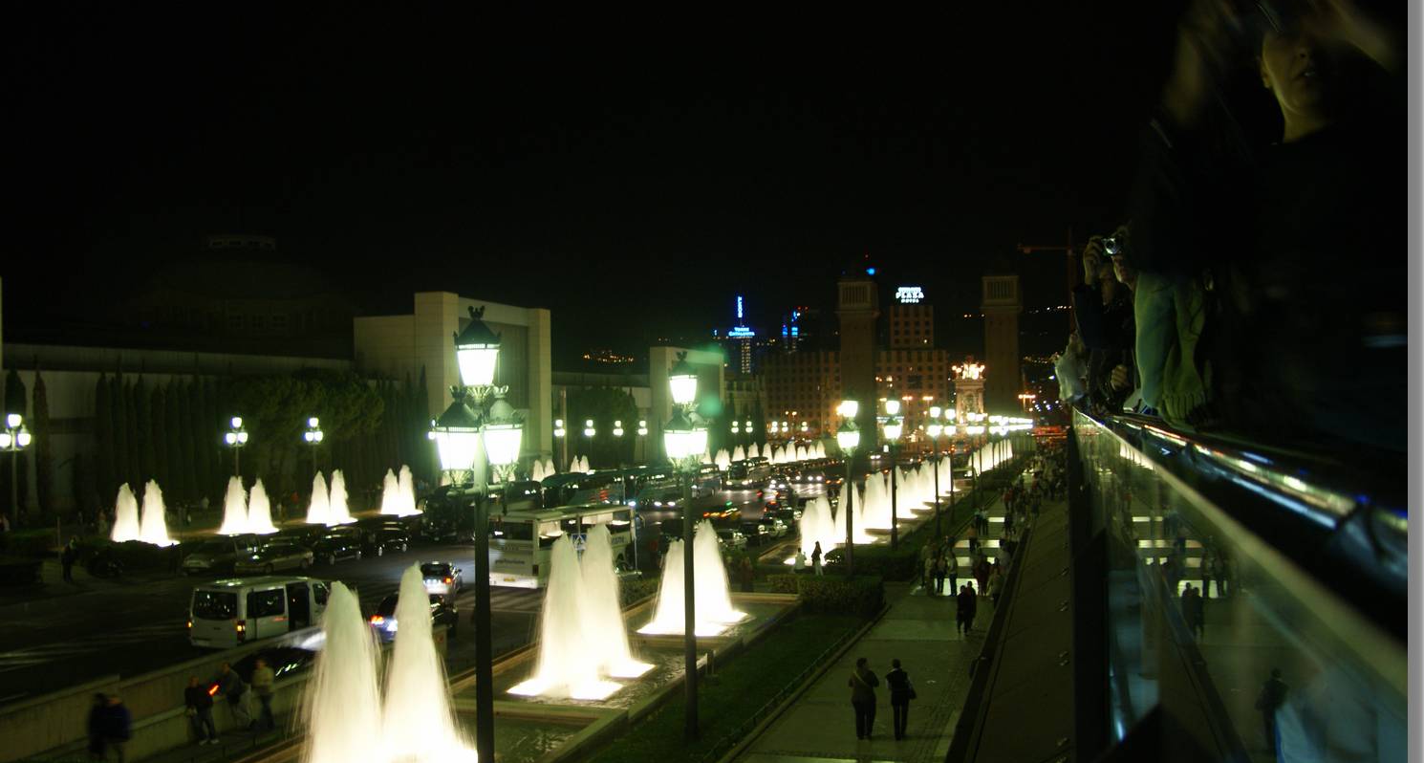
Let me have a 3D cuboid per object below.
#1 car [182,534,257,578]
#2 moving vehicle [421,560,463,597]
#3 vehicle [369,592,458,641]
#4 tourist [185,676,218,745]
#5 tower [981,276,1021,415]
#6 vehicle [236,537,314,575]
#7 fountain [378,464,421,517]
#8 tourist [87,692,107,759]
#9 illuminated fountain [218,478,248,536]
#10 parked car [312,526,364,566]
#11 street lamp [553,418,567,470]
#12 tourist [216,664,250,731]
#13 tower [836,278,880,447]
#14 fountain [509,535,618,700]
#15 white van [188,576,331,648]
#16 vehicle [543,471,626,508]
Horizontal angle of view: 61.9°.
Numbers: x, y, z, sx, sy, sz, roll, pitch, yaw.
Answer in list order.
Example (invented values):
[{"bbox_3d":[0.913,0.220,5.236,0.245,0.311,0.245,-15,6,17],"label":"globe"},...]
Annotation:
[{"bbox_3d":[-22.828,8.149,56.109,1.760,1.480,4.200,-1,-1,17],"label":"car"},{"bbox_3d":[-10.729,7.781,46.800,1.770,1.460,4.300,-1,-1,-1],"label":"moving vehicle"},{"bbox_3d":[-9.461,7.388,37.700,1.780,1.480,4.250,-1,-2,9],"label":"vehicle"},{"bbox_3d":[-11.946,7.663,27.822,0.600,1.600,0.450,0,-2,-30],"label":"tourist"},{"bbox_3d":[67.823,-7.262,278.000,8.400,47.500,8.400,-1,-2,16],"label":"tower"},{"bbox_3d":[-21.896,8.583,59.165,1.760,1.520,4.450,-1,-2,16],"label":"vehicle"},{"bbox_3d":[-25.770,9.020,98.290,1.700,3.950,4.000,-1,-1,16],"label":"fountain"},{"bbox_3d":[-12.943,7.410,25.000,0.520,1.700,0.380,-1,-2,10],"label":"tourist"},{"bbox_3d":[-32.661,8.360,81.051,1.900,3.800,2.000,-2,-2,16],"label":"illuminated fountain"},{"bbox_3d":[-20.455,8.960,64.166,1.780,1.550,4.300,-1,-2,16],"label":"parked car"},{"bbox_3d":[-17.781,8.166,139.000,0.900,7.900,1.500,-1,-2,16],"label":"street lamp"},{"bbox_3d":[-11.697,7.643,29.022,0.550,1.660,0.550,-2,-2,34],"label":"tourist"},{"bbox_3d":[32.201,-5.551,263.330,8.200,44.000,8.200,-1,-1,17],"label":"tower"},{"bbox_3d":[-3.547,5.589,28.872,2.200,3.750,1.800,-1,-1,16],"label":"fountain"},{"bbox_3d":[-14.238,7.250,38.307,1.930,2.050,4.950,-1,-2,16],"label":"white van"},{"bbox_3d":[-9.925,8.976,93.943,2.550,3.500,12.000,-2,-3,16],"label":"vehicle"}]

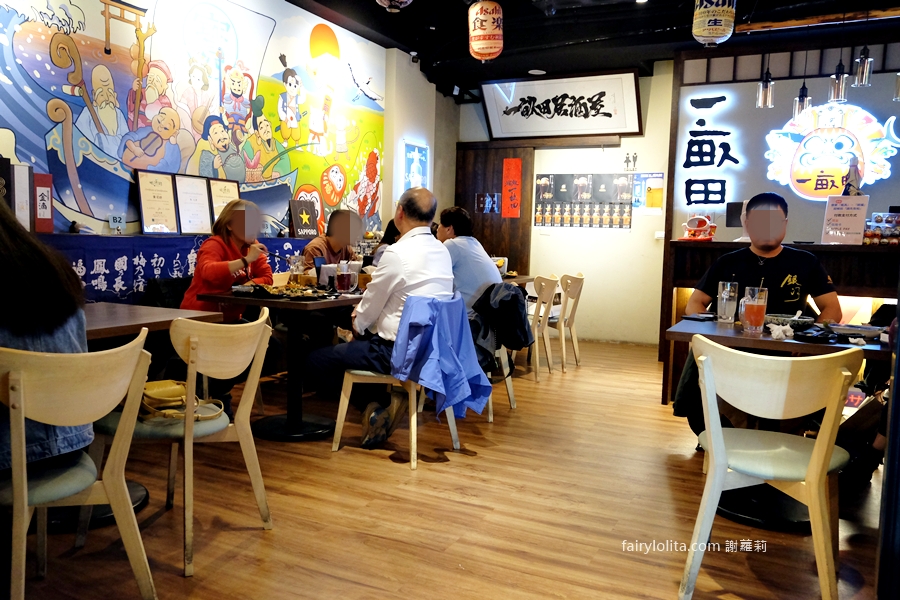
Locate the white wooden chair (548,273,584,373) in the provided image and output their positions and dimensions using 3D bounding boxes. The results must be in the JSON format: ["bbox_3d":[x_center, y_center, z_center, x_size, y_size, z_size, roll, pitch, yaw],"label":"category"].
[{"bbox_3d":[0.842,0.161,5.681,0.540,0.801,0.450,4,6,28],"label":"white wooden chair"}]

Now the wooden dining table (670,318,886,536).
[{"bbox_3d":[1.294,0.481,2.677,0.740,0.740,0.730,4,6,29],"label":"wooden dining table"}]

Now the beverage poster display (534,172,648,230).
[{"bbox_3d":[1.437,-1.047,7.111,1.116,0.567,0.020,4,6,23],"label":"beverage poster display"}]

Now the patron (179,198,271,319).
[{"bbox_3d":[-1.184,0.055,3.714,0.690,1.210,0.500,4,6,25],"label":"patron"}]

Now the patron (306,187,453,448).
[{"bbox_3d":[-0.321,0.097,3.360,0.770,1.301,0.530,5,6,33],"label":"patron"}]

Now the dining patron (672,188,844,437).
[{"bbox_3d":[1.322,0.166,2.889,0.640,1.280,0.700,4,6,25],"label":"dining patron"}]

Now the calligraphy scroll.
[{"bbox_3d":[0.675,-1.214,7.338,0.205,0.632,0.015,4,6,24],"label":"calligraphy scroll"}]

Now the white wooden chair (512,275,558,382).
[{"bbox_3d":[0.523,0.186,5.139,0.505,0.775,0.455,4,6,23],"label":"white wooden chair"}]

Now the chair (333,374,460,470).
[{"bbox_3d":[-0.230,0.353,3.327,0.540,0.801,0.460,5,6,31],"label":"chair"}]

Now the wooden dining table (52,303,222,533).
[{"bbox_3d":[-1.381,0.429,2.542,0.720,0.740,0.720,4,6,24],"label":"wooden dining table"}]

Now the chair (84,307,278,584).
[{"bbox_3d":[-0.904,0.420,2.242,0.505,0.775,0.455,4,6,21],"label":"chair"}]

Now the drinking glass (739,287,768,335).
[{"bbox_3d":[1.137,0.042,2.518,0.105,0.157,0.092,4,6,25],"label":"drinking glass"}]

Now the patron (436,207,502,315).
[{"bbox_3d":[-0.016,0.049,4.231,0.760,1.251,0.500,4,6,30],"label":"patron"}]

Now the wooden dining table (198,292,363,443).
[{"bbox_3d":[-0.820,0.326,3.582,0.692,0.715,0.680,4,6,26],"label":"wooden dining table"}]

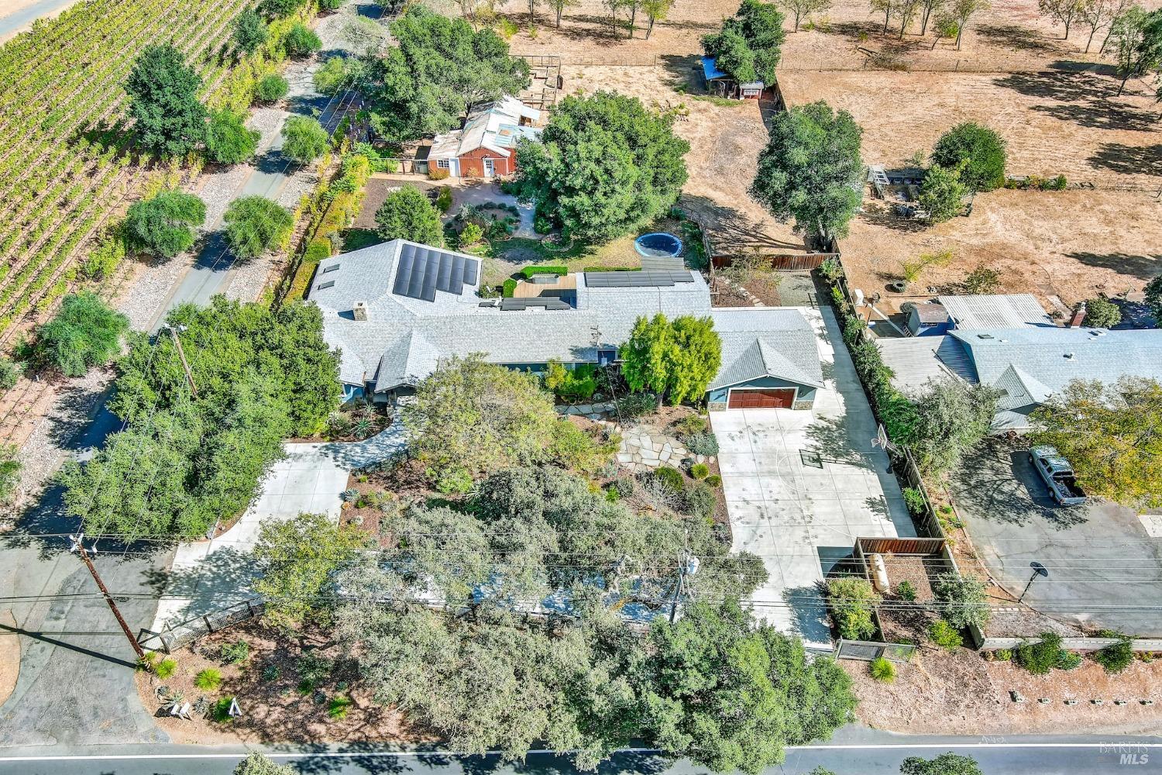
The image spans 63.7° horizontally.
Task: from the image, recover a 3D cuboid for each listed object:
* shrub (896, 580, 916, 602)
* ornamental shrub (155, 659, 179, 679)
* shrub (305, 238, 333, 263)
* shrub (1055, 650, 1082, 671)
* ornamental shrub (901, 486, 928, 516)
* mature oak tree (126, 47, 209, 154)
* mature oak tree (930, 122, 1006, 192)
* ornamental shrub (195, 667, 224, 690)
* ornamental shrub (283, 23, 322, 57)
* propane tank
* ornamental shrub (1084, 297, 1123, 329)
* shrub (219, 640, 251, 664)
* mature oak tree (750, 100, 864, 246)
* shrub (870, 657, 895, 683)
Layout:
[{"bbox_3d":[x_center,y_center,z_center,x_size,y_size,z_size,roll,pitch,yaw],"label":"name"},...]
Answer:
[{"bbox_3d":[20.611,12.873,59.364,1.300,1.300,1.250,0,43,-3],"label":"shrub"},{"bbox_3d":[-24.040,16.304,54.300,1.250,0.950,1.200,0,43,-3],"label":"ornamental shrub"},{"bbox_3d":[-24.145,-12.641,86.003,2.460,2.200,2.460,-1,42,-1],"label":"shrub"},{"bbox_3d":[28.617,15.963,54.948,1.420,0.950,1.420,-1,42,-1],"label":"shrub"},{"bbox_3d":[22.333,7.707,62.743,1.500,1.550,1.850,-1,42,-1],"label":"ornamental shrub"},{"bbox_3d":[-41.632,-28.719,94.251,7.100,11.500,7.100,0,43,-3],"label":"mature oak tree"},{"bbox_3d":[39.395,-23.426,95.134,7.200,6.600,7.200,0,43,-3],"label":"mature oak tree"},{"bbox_3d":[-21.404,16.762,53.832,1.500,1.050,1.450,0,43,-3],"label":"ornamental shrub"},{"bbox_3d":[-34.252,-42.769,115.256,4.500,3.800,4.500,0,43,-3],"label":"ornamental shrub"},{"bbox_3d":[19.286,11.964,60.438,0.850,1.100,2.850,5,43,3],"label":"propane tank"},{"bbox_3d":[43.686,-6.139,78.355,2.900,2.700,2.900,-1,42,-1],"label":"ornamental shrub"},{"bbox_3d":[-20.081,15.267,54.238,1.600,1.050,1.400,-1,42,-1],"label":"shrub"},{"bbox_3d":[20.350,-19.125,84.681,9.800,13.600,9.700,0,43,-3],"label":"mature oak tree"},{"bbox_3d":[17.562,16.412,54.222,1.450,1.250,1.450,-1,42,-1],"label":"shrub"}]

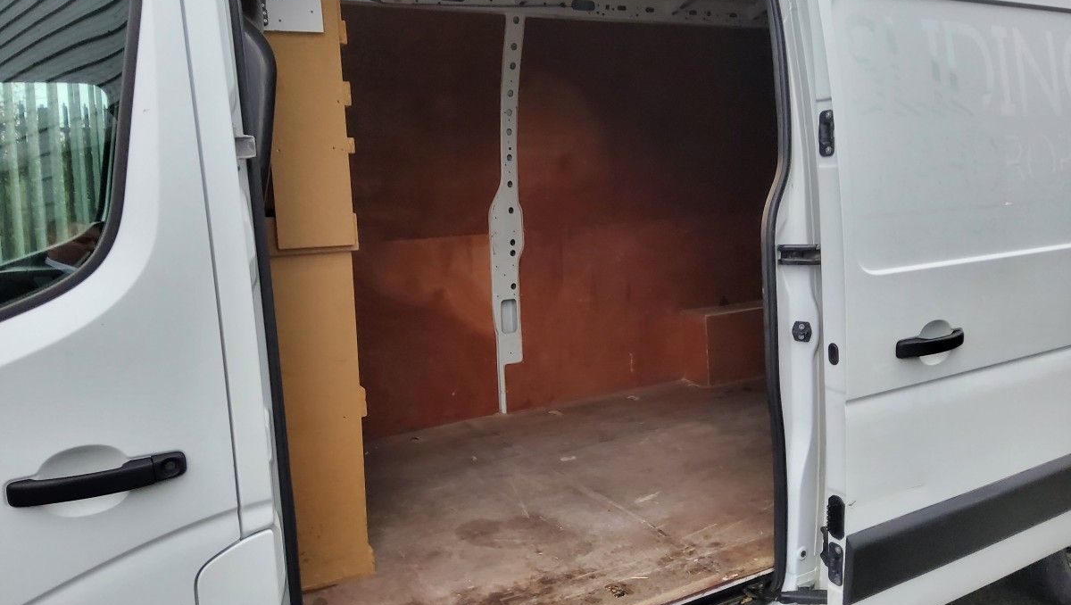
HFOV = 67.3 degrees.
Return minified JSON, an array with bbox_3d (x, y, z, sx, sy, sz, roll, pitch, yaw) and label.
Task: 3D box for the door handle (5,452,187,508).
[{"bbox_3d":[-0.653,0.262,1.206,0.232,0.037,0.047,-7,10,-28],"label":"door handle"}]

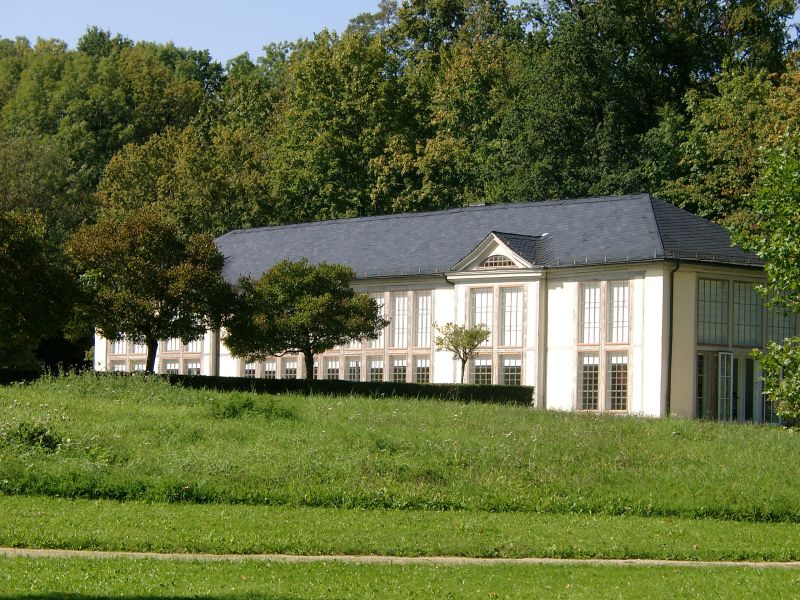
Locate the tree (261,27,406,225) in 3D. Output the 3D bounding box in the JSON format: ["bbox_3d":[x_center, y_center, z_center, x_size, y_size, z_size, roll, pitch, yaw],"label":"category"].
[{"bbox_3d":[-3.628,-4.950,130.000,8.440,20.610,8.440,1,-3,0],"label":"tree"}]

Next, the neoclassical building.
[{"bbox_3d":[0.717,0.775,109.329,10.880,9.710,43.110,4,-4,-38],"label":"neoclassical building"}]

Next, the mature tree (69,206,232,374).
[{"bbox_3d":[-10.121,0.402,93.000,6.600,7.910,6.600,1,-3,0],"label":"mature tree"}]

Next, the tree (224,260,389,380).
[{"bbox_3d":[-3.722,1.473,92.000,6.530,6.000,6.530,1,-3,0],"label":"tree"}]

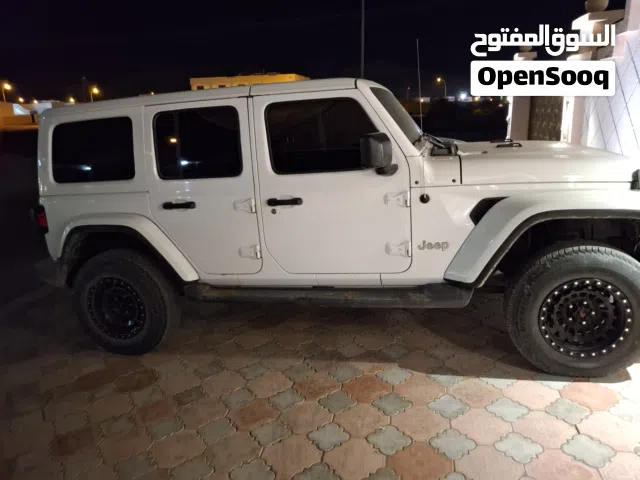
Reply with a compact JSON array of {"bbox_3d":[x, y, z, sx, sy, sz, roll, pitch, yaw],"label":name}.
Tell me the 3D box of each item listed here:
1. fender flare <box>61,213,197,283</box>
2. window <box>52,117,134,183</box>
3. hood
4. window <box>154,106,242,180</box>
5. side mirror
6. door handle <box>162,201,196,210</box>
[{"bbox_3d":[-1.378,0.074,3.237,1.030,0.475,0.160,-1,14,14],"label":"fender flare"},{"bbox_3d":[-1.592,-0.632,3.241,0.660,0.430,0.040,-1,4,14],"label":"window"},{"bbox_3d":[1.507,-0.597,3.248,1.070,0.225,1.480,-1,14,14],"label":"hood"},{"bbox_3d":[-0.803,-0.637,3.043,0.605,0.455,0.040,-1,4,14],"label":"window"},{"bbox_3d":[0.328,-0.480,2.594,0.185,0.240,0.240,-1,14,14],"label":"side mirror"},{"bbox_3d":[-0.939,-0.237,3.093,0.228,0.050,0.055,-1,14,14],"label":"door handle"}]

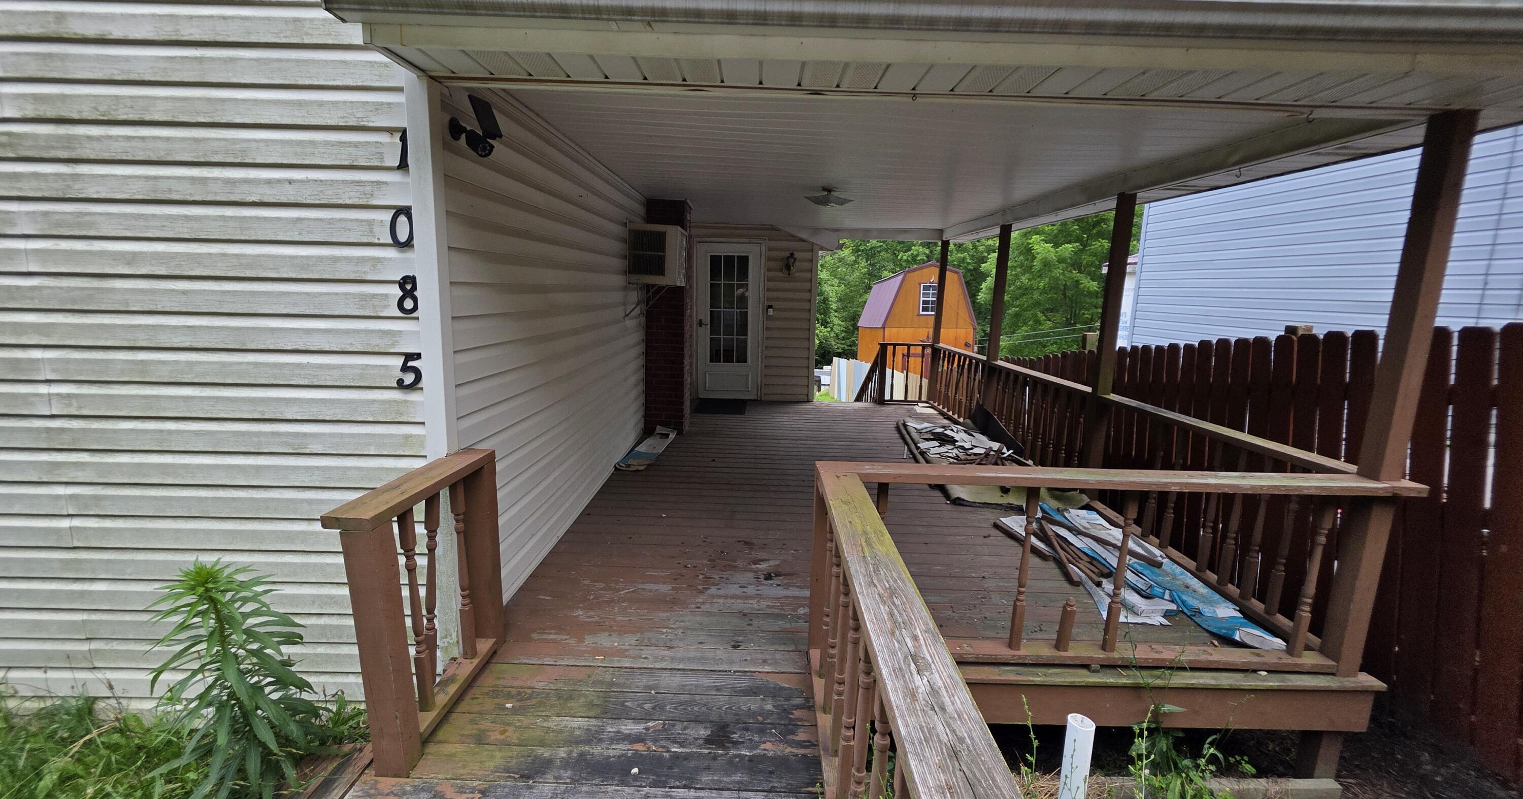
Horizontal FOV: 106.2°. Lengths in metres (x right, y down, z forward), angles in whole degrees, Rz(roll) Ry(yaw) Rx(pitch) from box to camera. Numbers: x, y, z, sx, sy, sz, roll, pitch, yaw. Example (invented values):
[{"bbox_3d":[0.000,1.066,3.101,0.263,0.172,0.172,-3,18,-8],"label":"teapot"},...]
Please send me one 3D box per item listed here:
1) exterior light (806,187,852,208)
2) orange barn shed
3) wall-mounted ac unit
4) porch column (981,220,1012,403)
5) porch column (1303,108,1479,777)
[{"bbox_3d":[0.537,-1.608,4.542,0.350,0.130,0.350,1,11,0],"label":"exterior light"},{"bbox_3d":[5.819,-2.939,22.788,3.300,4.600,5.900,2,11,1],"label":"orange barn shed"},{"bbox_3d":[-0.938,-1.302,5.225,0.440,0.510,0.660,1,11,0],"label":"wall-mounted ac unit"},{"bbox_3d":[2.327,-0.624,5.715,0.088,2.160,0.088,1,11,0],"label":"porch column"},{"bbox_3d":[2.379,0.311,2.218,0.088,2.630,0.090,0,11,0],"label":"porch column"}]

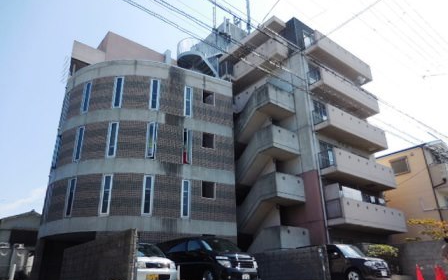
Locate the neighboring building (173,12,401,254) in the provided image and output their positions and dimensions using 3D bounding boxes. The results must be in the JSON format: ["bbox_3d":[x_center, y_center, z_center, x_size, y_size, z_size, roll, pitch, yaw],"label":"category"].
[{"bbox_3d":[4.260,0.736,23.673,9.600,18.000,10.600,16,-29,-35],"label":"neighboring building"}]

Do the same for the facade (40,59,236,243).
[{"bbox_3d":[-4.922,0.846,19.792,9.800,10.000,5.800,12,-27,-27],"label":"facade"}]

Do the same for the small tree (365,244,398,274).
[{"bbox_3d":[7.299,5.638,15.006,1.350,1.450,1.250,16,-29,-35],"label":"small tree"}]

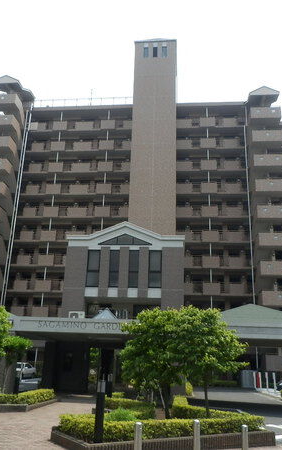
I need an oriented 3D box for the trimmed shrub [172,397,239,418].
[{"bbox_3d":[1.605,5.344,11.414,0.750,0.700,2.864,8,-19,-18],"label":"trimmed shrub"}]

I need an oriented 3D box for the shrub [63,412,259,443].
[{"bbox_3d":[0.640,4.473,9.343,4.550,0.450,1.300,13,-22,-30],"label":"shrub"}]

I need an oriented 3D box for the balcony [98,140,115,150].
[{"bbox_3d":[-3.974,-9.214,49.875,1.723,1.206,1.300,0,-19,5],"label":"balcony"}]

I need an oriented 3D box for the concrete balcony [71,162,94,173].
[{"bbox_3d":[-6.966,-6.703,50.259,2.514,1.211,1.200,0,-18,6],"label":"concrete balcony"}]

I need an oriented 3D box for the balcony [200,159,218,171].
[{"bbox_3d":[7.828,-6.573,47.927,1.800,1.310,1.200,0,-18,5],"label":"balcony"}]

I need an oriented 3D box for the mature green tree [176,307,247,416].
[{"bbox_3d":[2.097,4.038,12.426,2.100,3.200,2.100,0,-19,5],"label":"mature green tree"}]

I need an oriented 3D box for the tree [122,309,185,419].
[{"bbox_3d":[0.347,3.949,12.092,1.900,3.050,1.900,0,-19,5],"label":"tree"}]

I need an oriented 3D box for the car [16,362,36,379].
[{"bbox_3d":[-11.474,13.605,38.979,3.900,1.470,1.600,-9,-21,29],"label":"car"}]

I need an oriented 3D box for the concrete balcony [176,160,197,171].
[{"bbox_3d":[5.264,-6.702,48.971,2.255,1.211,1.200,0,-18,6],"label":"concrete balcony"}]

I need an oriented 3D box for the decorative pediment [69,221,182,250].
[{"bbox_3d":[-0.932,0.735,25.622,7.244,1.738,0.800,0,-18,6],"label":"decorative pediment"}]

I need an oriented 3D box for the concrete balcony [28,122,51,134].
[{"bbox_3d":[-12.657,-12.132,52.605,2.394,1.211,1.200,0,-18,6],"label":"concrete balcony"}]

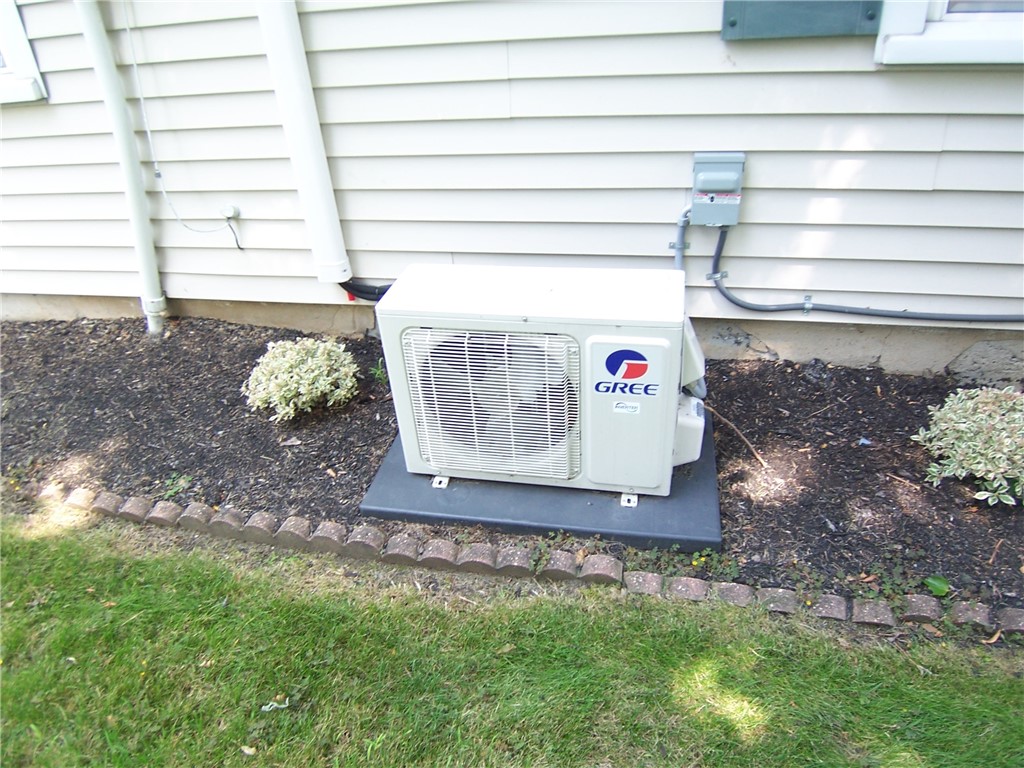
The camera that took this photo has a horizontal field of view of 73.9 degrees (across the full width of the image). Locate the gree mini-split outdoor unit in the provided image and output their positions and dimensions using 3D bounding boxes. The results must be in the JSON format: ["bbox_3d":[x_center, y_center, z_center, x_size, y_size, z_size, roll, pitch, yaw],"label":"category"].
[{"bbox_3d":[0.094,-0.007,1.781,0.773,0.527,0.283,4,35,13],"label":"gree mini-split outdoor unit"}]

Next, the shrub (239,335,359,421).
[{"bbox_3d":[-0.693,-0.030,2.210,0.382,0.220,0.353,4,35,13],"label":"shrub"}]

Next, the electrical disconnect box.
[{"bbox_3d":[0.569,-0.543,1.881,0.130,0.194,0.076,4,35,13],"label":"electrical disconnect box"}]

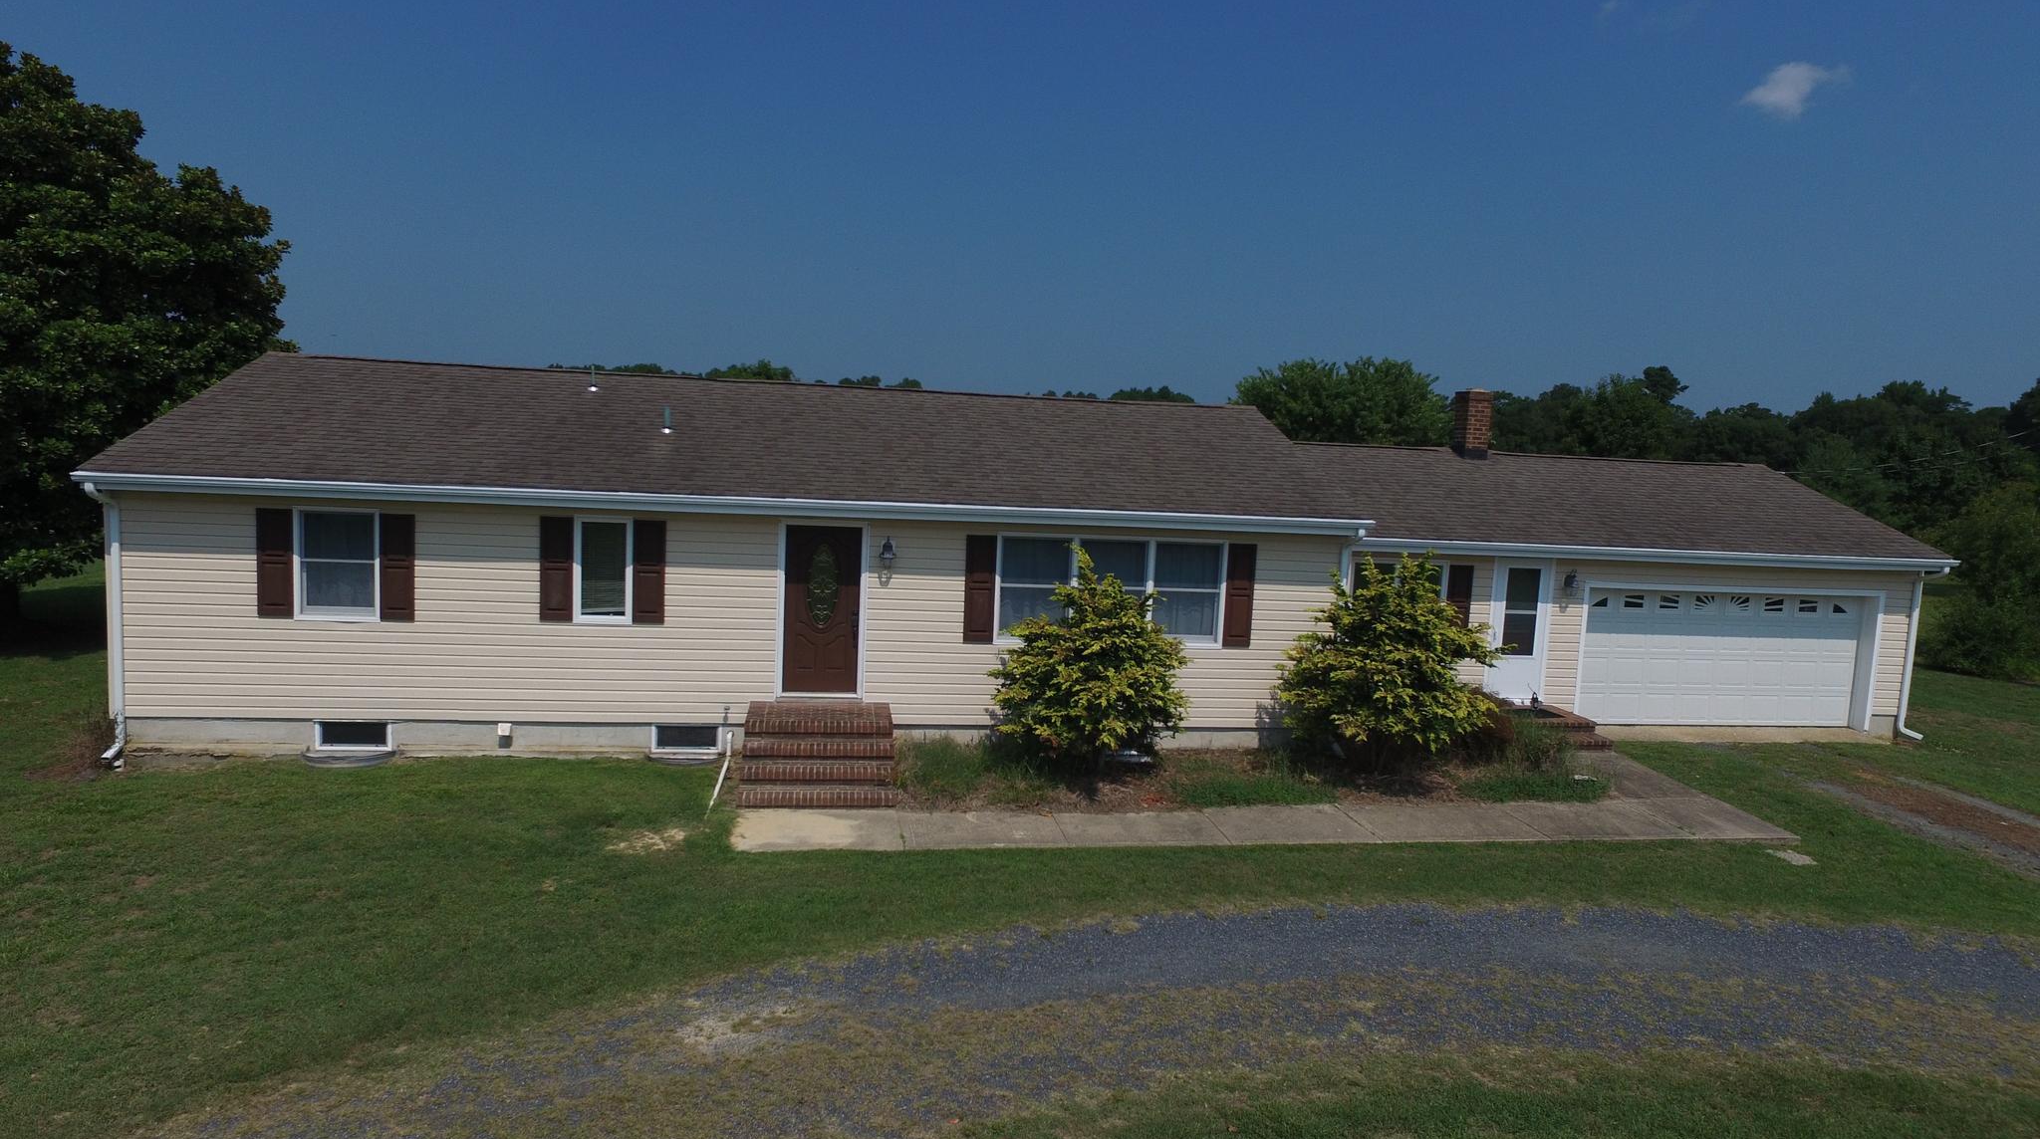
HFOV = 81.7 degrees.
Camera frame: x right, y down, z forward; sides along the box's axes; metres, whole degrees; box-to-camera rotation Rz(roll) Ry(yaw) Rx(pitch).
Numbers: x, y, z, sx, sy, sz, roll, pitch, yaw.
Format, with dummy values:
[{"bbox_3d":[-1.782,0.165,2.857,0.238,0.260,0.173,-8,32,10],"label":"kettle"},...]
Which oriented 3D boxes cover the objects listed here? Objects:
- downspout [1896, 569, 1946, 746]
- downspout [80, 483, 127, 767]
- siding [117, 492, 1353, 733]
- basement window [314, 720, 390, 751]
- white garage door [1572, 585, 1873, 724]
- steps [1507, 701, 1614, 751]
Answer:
[{"bbox_3d":[13.821,1.287,18.011,0.117,2.637,0.407,2,6,-9],"label":"downspout"},{"bbox_3d":[-9.963,0.589,12.842,0.106,3.107,0.425,2,6,-9],"label":"downspout"},{"bbox_3d":[-2.877,0.624,14.191,14.573,2.530,0.182,2,6,-9],"label":"siding"},{"bbox_3d":[-7.637,1.892,13.530,0.800,0.359,0.100,2,5,-8],"label":"basement window"},{"bbox_3d":[10.682,1.325,17.887,5.050,2.168,0.356,2,6,-9],"label":"white garage door"},{"bbox_3d":[7.279,2.217,16.604,1.405,0.346,1.387,2,6,-9],"label":"steps"}]

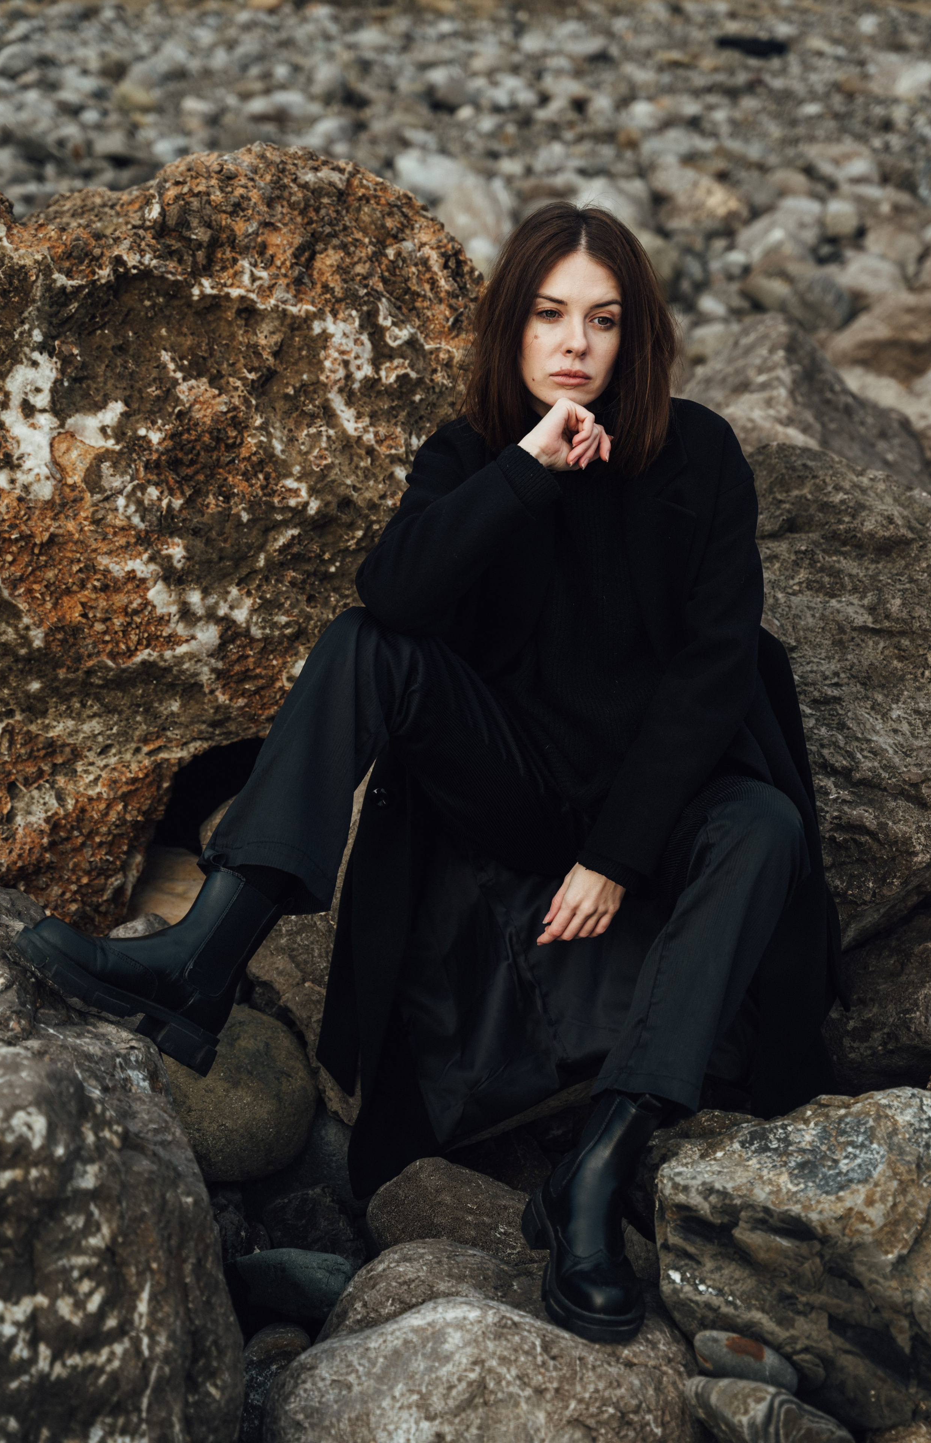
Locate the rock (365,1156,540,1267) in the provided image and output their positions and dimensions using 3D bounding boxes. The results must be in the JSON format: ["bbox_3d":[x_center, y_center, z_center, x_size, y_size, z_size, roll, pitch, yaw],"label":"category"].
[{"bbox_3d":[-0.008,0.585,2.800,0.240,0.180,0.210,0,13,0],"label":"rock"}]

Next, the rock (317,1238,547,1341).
[{"bbox_3d":[-0.030,0.649,2.660,0.280,0.180,0.240,0,13,0],"label":"rock"}]

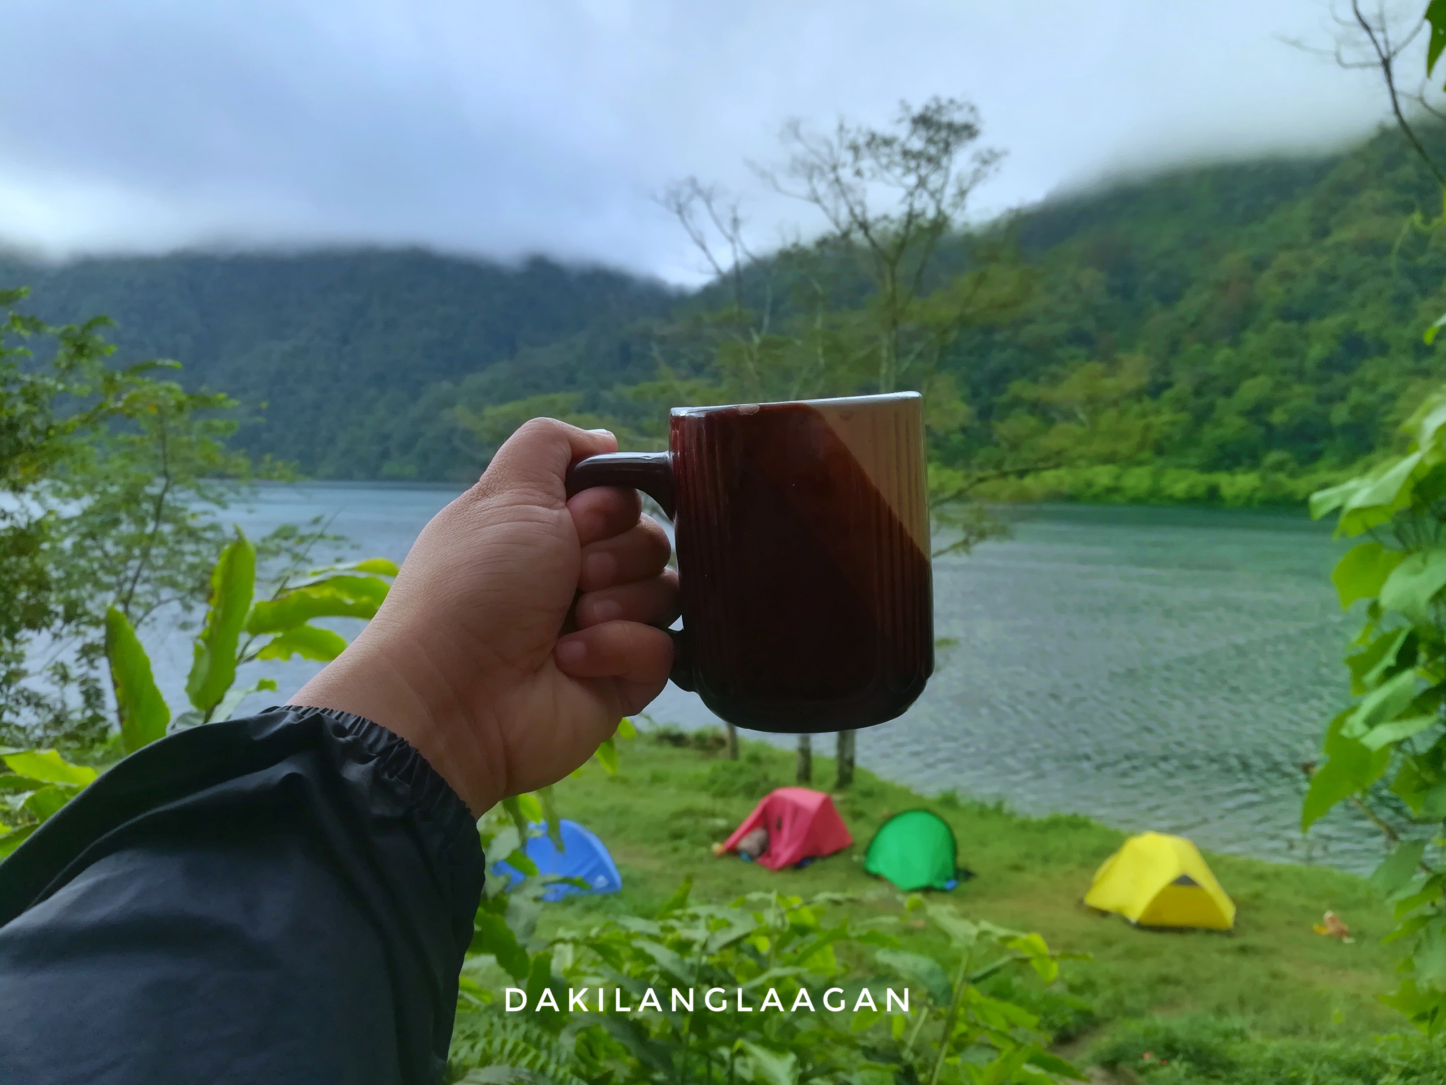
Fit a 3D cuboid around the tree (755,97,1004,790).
[{"bbox_3d":[3.400,-2.000,23.600,5.300,15.000,5.100,1,4,0],"label":"tree"}]

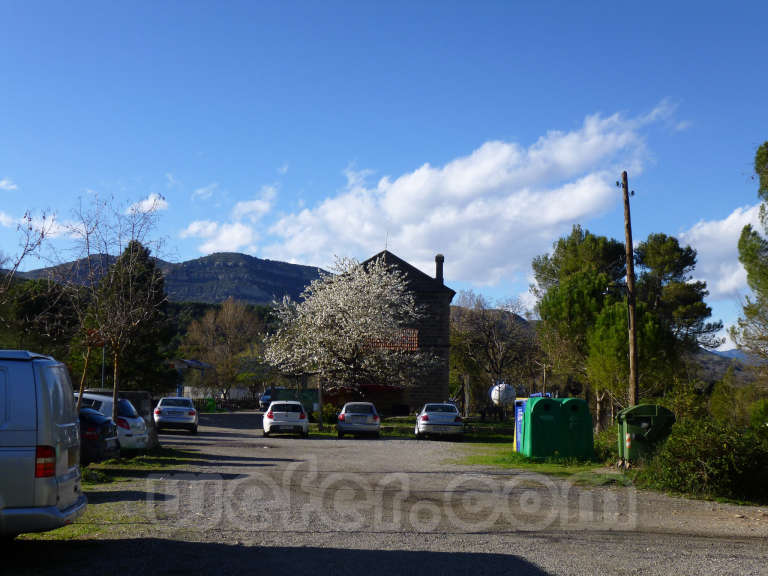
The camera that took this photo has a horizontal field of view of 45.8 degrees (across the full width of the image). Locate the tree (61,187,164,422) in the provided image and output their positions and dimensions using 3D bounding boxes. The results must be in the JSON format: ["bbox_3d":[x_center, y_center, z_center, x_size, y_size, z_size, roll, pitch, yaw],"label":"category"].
[{"bbox_3d":[-6.797,0.900,22.900,2.600,6.600,2.600,0,-7,0],"label":"tree"}]

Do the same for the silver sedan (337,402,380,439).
[{"bbox_3d":[-1.050,5.524,38.210,1.720,1.460,4.400,1,-7,-1],"label":"silver sedan"}]

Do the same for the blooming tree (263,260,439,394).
[{"bbox_3d":[-1.952,2.768,53.000,9.900,9.100,9.200,1,-7,0],"label":"blooming tree"}]

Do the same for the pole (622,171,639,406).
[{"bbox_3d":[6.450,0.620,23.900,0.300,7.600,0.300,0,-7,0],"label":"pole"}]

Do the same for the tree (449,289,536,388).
[{"bbox_3d":[8.382,4.817,69.000,6.600,9.200,6.200,1,-7,0],"label":"tree"}]

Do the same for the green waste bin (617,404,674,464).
[{"bbox_3d":[5.900,3.340,20.600,1.120,1.400,1.350,-1,-7,8],"label":"green waste bin"}]

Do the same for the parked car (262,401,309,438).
[{"bbox_3d":[-4.000,5.383,37.315,1.750,1.430,4.230,1,-7,-4],"label":"parked car"}]

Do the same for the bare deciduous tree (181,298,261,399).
[{"bbox_3d":[-15.489,6.240,86.700,7.800,10.900,7.300,0,-7,0],"label":"bare deciduous tree"}]

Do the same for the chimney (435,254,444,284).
[{"bbox_3d":[4.149,-1.346,68.000,0.640,2.300,0.640,1,-7,0],"label":"chimney"}]

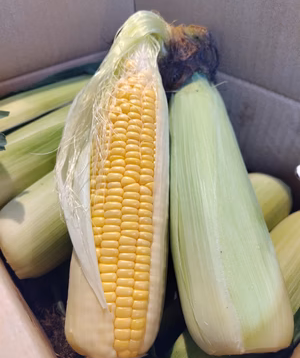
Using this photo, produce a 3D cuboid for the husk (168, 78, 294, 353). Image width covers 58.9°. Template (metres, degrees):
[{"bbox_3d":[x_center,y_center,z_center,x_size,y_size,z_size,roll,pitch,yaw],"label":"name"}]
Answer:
[{"bbox_3d":[0.050,0.008,0.206,0.066,0.064,0.200,-8,70,13],"label":"husk"}]

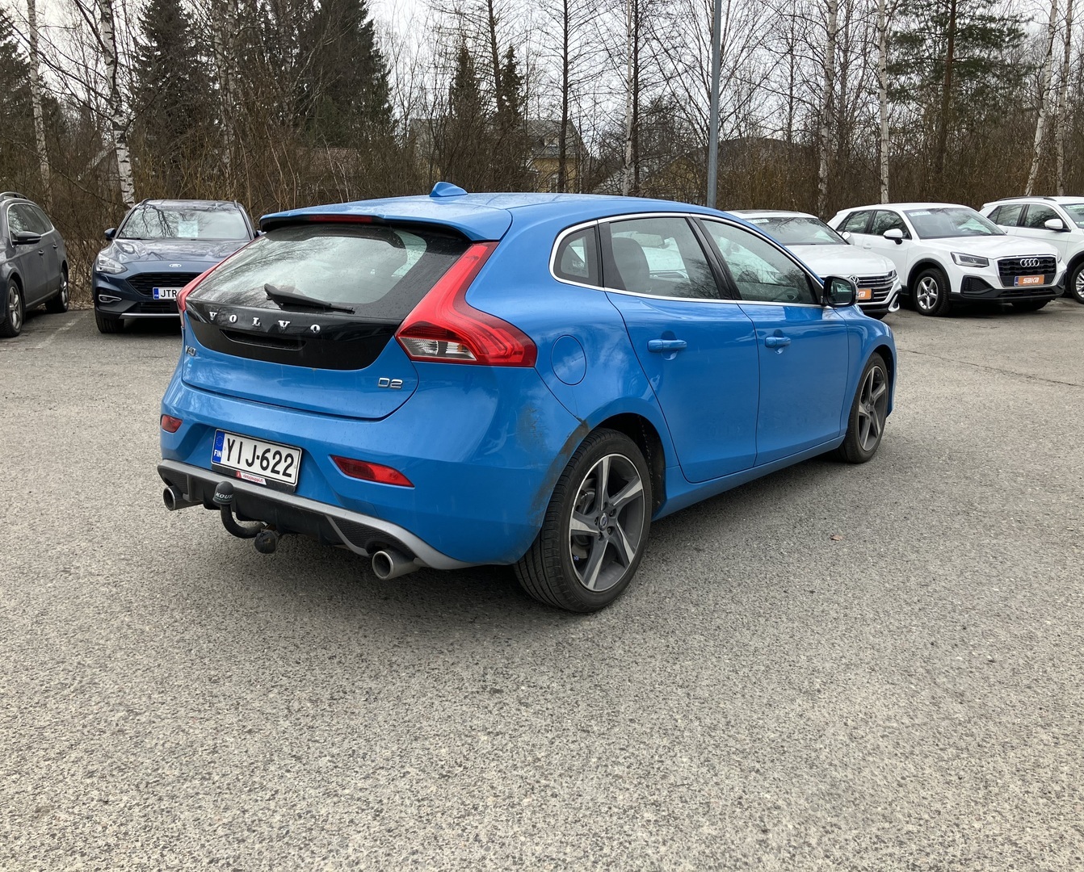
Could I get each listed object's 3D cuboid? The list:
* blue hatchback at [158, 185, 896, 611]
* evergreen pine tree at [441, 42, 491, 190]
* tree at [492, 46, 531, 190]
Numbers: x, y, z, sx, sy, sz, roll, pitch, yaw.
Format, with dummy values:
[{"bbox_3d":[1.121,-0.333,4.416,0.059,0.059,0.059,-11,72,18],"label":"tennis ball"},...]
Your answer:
[{"bbox_3d":[0.360,-0.461,4.644,1.860,1.430,4.400,10,16,36],"label":"blue hatchback"},{"bbox_3d":[-3.097,-11.664,38.400,2.100,8.300,2.100,0,13,0],"label":"evergreen pine tree"},{"bbox_3d":[-1.261,-11.627,38.400,1.700,8.200,1.700,0,13,0],"label":"tree"}]

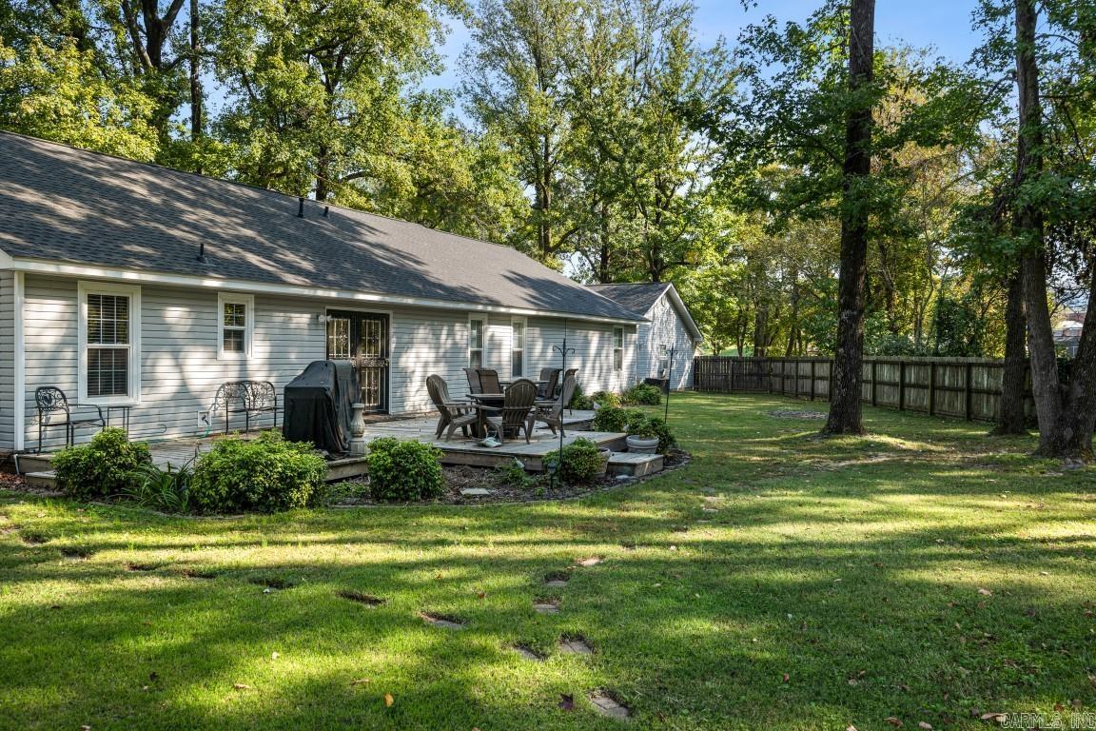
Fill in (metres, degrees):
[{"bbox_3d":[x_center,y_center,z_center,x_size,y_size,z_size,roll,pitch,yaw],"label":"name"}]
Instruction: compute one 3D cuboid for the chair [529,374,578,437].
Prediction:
[{"bbox_3d":[0.081,0.627,13.200,0.770,0.950,0.730,0,1,-16],"label":"chair"}]

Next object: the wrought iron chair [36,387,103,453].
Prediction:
[{"bbox_3d":[-6.070,0.690,10.840,0.600,0.860,0.560,0,1,14],"label":"wrought iron chair"}]

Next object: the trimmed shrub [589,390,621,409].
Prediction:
[{"bbox_3d":[1.694,1.000,25.500,0.920,0.580,0.800,0,1,0],"label":"trimmed shrub"}]

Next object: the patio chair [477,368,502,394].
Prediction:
[{"bbox_3d":[-1.015,0.560,16.100,0.610,0.970,0.680,1,1,37],"label":"patio chair"}]

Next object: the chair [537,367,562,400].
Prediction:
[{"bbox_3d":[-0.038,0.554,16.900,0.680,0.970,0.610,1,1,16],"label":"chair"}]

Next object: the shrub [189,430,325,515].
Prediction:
[{"bbox_3d":[-3.140,1.111,9.265,1.480,0.740,1.150,0,1,-12],"label":"shrub"}]

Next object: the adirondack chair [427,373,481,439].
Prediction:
[{"bbox_3d":[-1.540,0.673,13.760,0.820,1.000,0.720,0,1,-18],"label":"adirondack chair"}]

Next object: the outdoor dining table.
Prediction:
[{"bbox_3d":[-0.740,0.825,13.992,1.020,0.690,1.000,0,1,-16],"label":"outdoor dining table"}]

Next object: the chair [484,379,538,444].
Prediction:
[{"bbox_3d":[-0.570,0.685,13.160,0.700,0.990,0.820,0,1,-22],"label":"chair"}]

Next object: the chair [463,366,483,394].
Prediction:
[{"bbox_3d":[-1.315,0.539,17.200,0.680,0.970,0.610,1,1,29],"label":"chair"}]

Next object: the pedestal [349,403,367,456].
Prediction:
[{"bbox_3d":[-2.362,0.802,10.660,0.195,0.645,0.195,1,1,27],"label":"pedestal"}]

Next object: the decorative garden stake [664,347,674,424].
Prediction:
[{"bbox_3d":[2.586,0.512,18.185,0.240,1.800,0.050,5,1,0],"label":"decorative garden stake"}]

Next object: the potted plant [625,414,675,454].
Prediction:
[{"bbox_3d":[1.714,1.109,14.150,0.800,0.720,0.750,0,1,0],"label":"potted plant"}]

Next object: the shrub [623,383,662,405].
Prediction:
[{"bbox_3d":[2.900,0.820,26.013,1.200,0.690,1.100,0,1,0],"label":"shrub"}]

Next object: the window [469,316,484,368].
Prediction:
[{"bbox_3d":[-1.644,-0.406,20.195,0.100,1.579,0.740,1,1,27],"label":"window"}]

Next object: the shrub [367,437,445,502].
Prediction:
[{"bbox_3d":[-1.610,1.130,9.735,0.880,0.690,0.850,0,1,0],"label":"shrub"}]

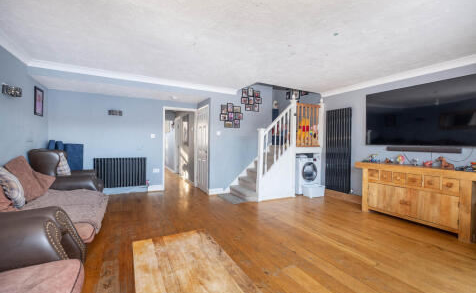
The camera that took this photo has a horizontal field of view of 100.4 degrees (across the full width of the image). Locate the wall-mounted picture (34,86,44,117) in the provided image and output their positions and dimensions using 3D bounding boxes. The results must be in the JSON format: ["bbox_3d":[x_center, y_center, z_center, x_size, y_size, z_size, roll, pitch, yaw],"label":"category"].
[{"bbox_3d":[-3.328,-0.734,3.323,0.025,0.460,0.360,0,1,-28],"label":"wall-mounted picture"}]

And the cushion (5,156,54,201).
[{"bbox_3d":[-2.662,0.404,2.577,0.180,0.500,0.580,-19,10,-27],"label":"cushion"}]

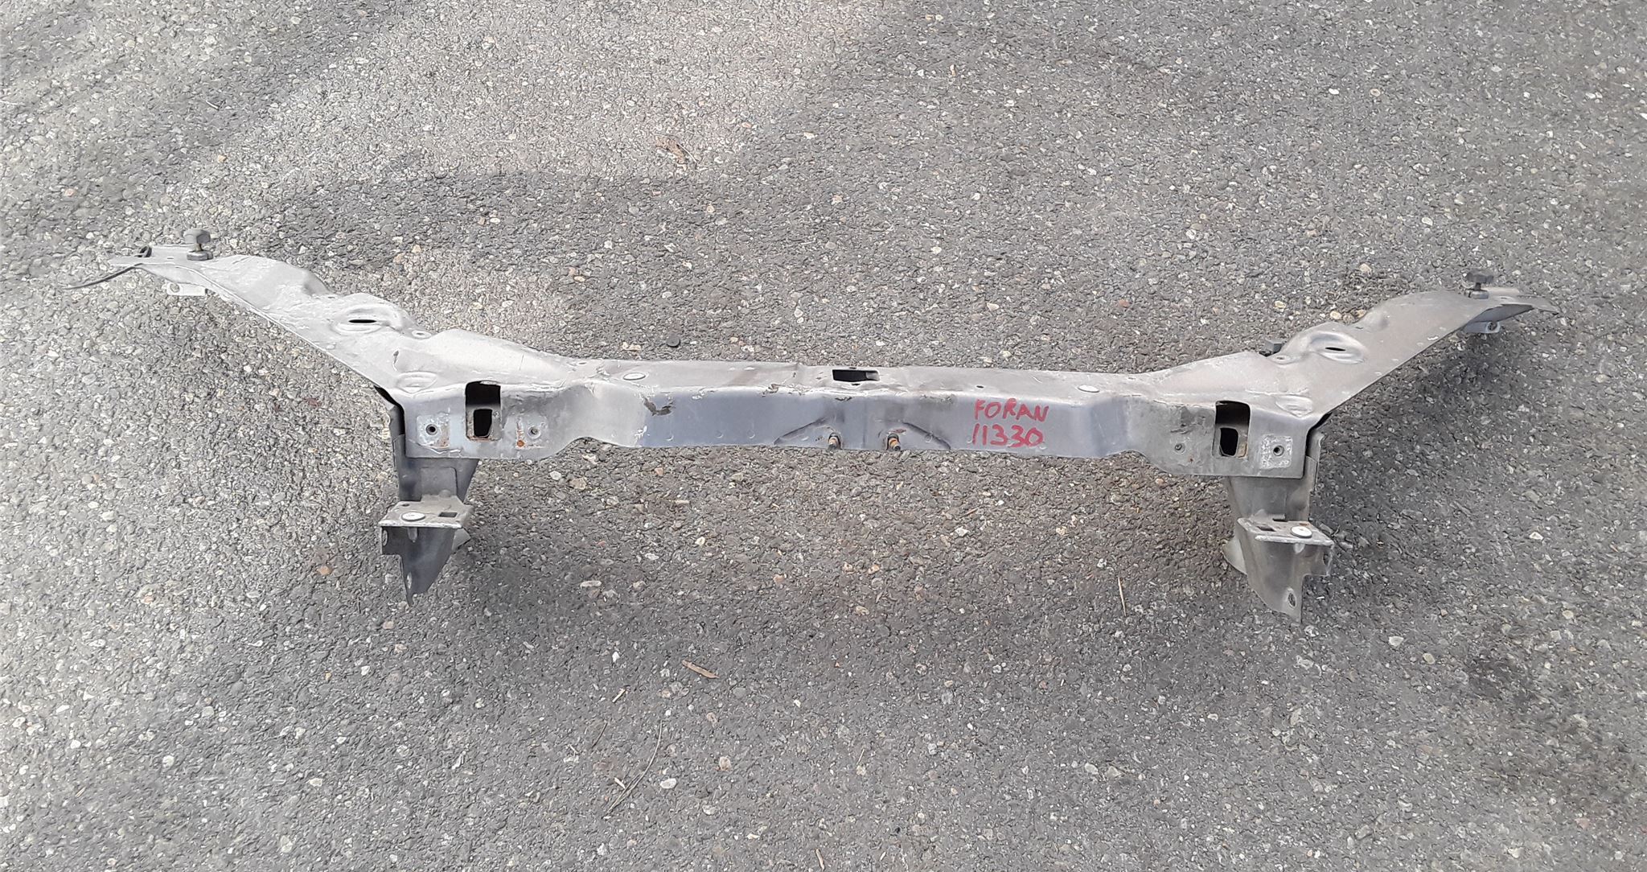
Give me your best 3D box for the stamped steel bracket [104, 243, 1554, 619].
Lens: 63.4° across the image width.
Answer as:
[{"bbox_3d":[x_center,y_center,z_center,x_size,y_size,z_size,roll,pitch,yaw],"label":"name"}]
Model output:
[{"bbox_3d":[0.022,-0.024,1.226,1.462,0.256,0.340,1,21,-3],"label":"stamped steel bracket"}]

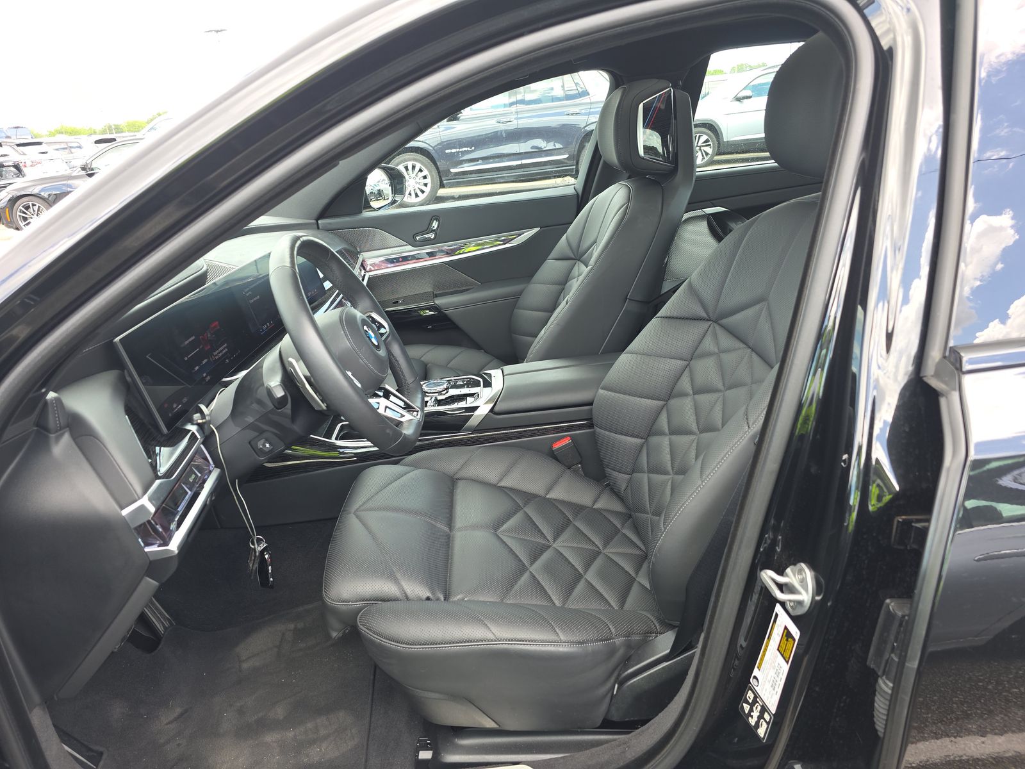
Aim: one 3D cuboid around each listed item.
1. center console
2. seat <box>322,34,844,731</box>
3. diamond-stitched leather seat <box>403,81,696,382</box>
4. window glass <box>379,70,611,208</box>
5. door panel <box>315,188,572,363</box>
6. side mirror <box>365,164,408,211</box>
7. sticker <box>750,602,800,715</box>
[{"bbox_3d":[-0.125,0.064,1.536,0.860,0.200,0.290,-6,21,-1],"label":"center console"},{"bbox_3d":[0.143,-0.008,1.113,0.970,0.950,0.570,-6,21,-1],"label":"seat"},{"bbox_3d":[-0.045,-0.262,1.821,0.960,0.950,0.570,-6,21,-1],"label":"diamond-stitched leather seat"},{"bbox_3d":[-0.082,-0.741,2.099,0.770,0.400,0.030,-5,44,0],"label":"window glass"},{"bbox_3d":[-0.170,-0.272,2.165,0.880,0.580,0.140,-6,21,-1],"label":"door panel"},{"bbox_3d":[-0.436,-0.659,2.287,0.140,0.165,0.230,0,22,13],"label":"side mirror"},{"bbox_3d":[0.282,0.295,0.732,0.004,0.108,0.042,2,22,-16],"label":"sticker"}]

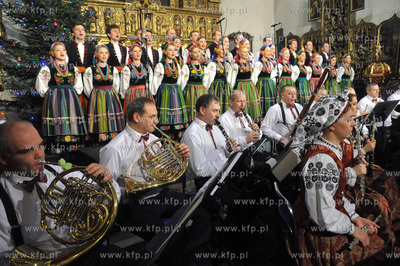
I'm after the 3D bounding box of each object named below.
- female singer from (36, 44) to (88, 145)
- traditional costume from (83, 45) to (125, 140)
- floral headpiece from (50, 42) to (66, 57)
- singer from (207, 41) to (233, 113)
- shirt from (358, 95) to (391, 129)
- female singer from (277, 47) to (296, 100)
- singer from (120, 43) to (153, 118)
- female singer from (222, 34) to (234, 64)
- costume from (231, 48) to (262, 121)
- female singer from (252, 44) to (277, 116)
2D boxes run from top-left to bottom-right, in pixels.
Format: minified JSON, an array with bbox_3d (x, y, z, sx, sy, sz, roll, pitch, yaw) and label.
[{"bbox_3d":[-2.051,-0.501,4.846,0.700,1.680,0.580,-7,9,-30],"label":"female singer"},{"bbox_3d":[-1.432,-0.587,4.920,0.580,1.470,0.470,-7,11,-28],"label":"traditional costume"},{"bbox_3d":[-2.000,-1.177,4.550,0.200,0.190,0.200,-9,11,-40],"label":"floral headpiece"},{"bbox_3d":[0.382,-0.823,5.770,0.580,1.470,0.460,-7,11,-30],"label":"singer"},{"bbox_3d":[2.795,-0.339,5.200,0.540,0.580,0.360,-4,8,-12],"label":"shirt"},{"bbox_3d":[1.836,-1.053,6.870,0.570,1.470,0.460,-6,10,-24],"label":"female singer"},{"bbox_3d":[-0.943,-0.572,4.989,0.600,1.580,0.540,-7,9,-28],"label":"singer"},{"bbox_3d":[0.582,-1.125,6.614,0.560,1.680,0.500,-7,9,-28],"label":"female singer"},{"bbox_3d":[0.893,-0.901,6.220,0.600,1.470,0.460,-6,10,-25],"label":"costume"},{"bbox_3d":[1.350,-0.905,6.424,0.580,1.680,0.520,-7,9,-28],"label":"female singer"}]

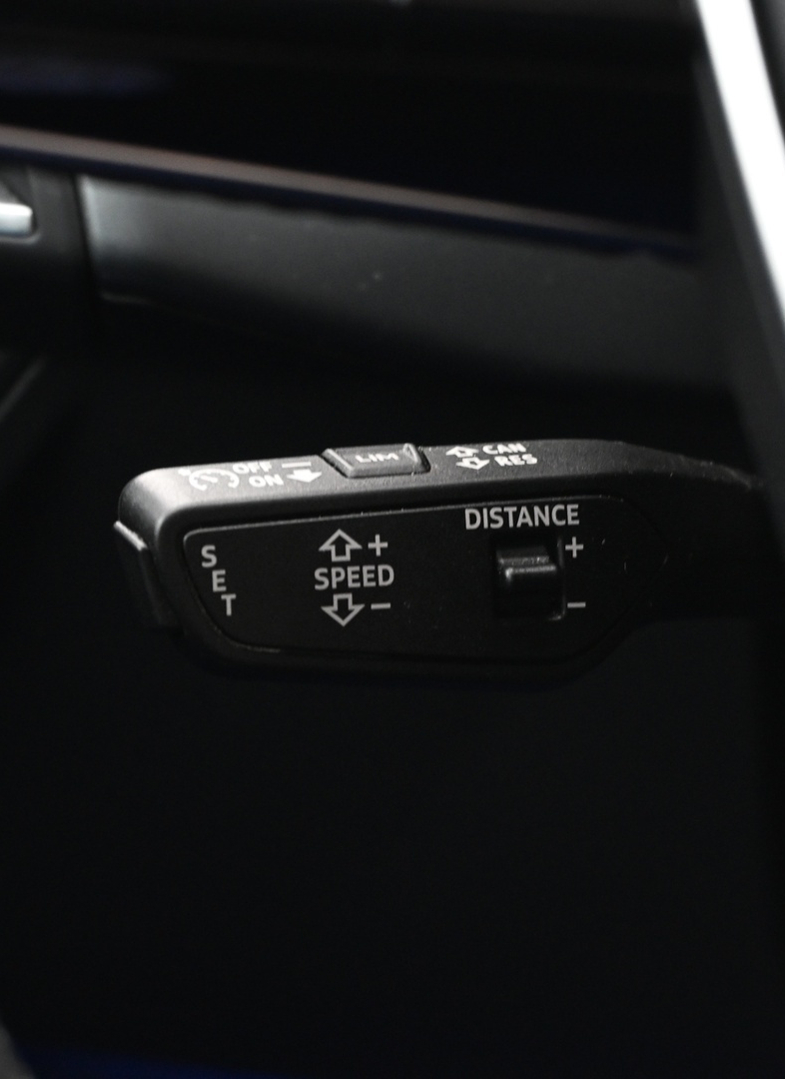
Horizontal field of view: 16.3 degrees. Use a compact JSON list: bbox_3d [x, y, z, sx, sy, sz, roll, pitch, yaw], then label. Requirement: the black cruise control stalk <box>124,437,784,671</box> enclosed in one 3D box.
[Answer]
[{"bbox_3d":[0.013,0.003,0.419,0.110,0.032,0.022,-3,10,-25],"label":"black cruise control stalk"}]

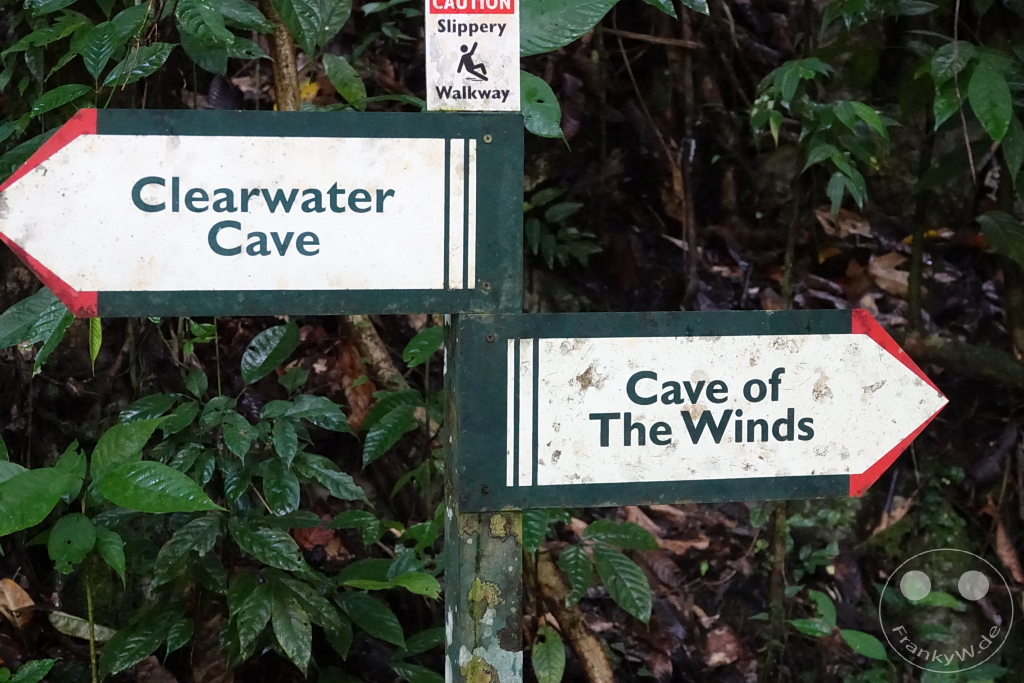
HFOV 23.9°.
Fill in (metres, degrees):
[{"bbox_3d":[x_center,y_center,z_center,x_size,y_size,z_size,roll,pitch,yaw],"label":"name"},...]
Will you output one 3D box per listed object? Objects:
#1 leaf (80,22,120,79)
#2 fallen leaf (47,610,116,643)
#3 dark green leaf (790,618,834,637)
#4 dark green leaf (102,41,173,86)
[{"bbox_3d":[-0.710,-0.501,4.150,0.062,0.115,0.020,6,-33,4],"label":"leaf"},{"bbox_3d":[-0.706,0.470,3.990,0.128,0.042,0.020,17,-37,9],"label":"fallen leaf"},{"bbox_3d":[0.578,0.550,4.650,0.087,0.015,0.045,9,42,10],"label":"dark green leaf"},{"bbox_3d":[-0.588,-0.437,3.820,0.142,0.062,0.022,-27,-40,16],"label":"dark green leaf"}]

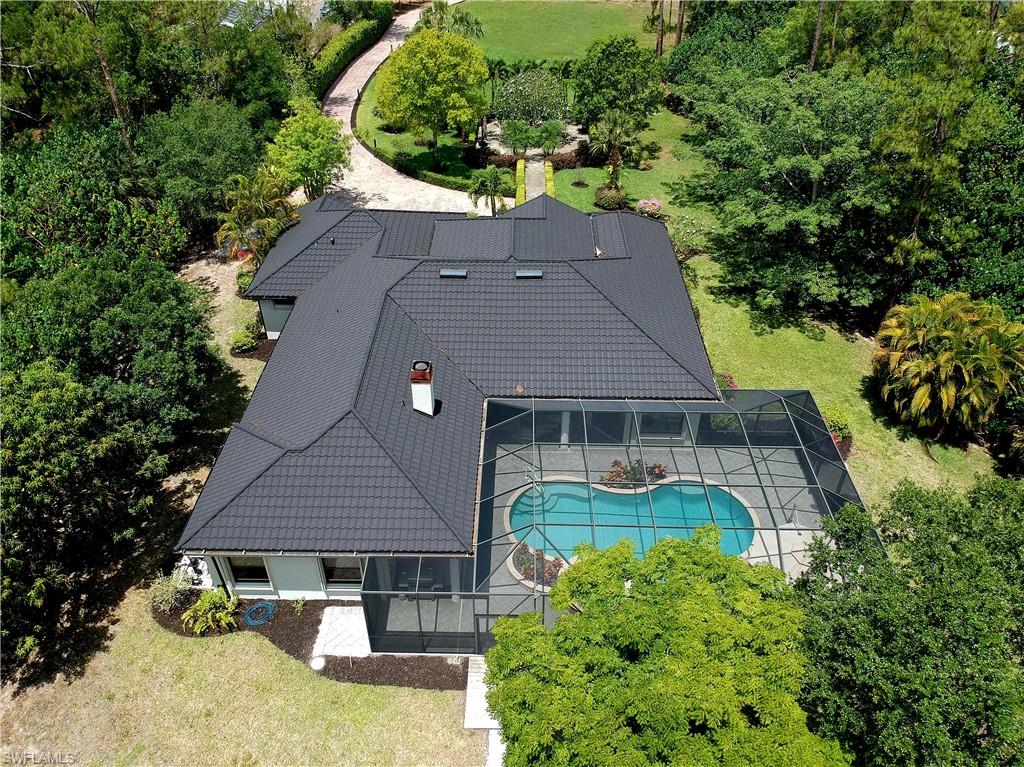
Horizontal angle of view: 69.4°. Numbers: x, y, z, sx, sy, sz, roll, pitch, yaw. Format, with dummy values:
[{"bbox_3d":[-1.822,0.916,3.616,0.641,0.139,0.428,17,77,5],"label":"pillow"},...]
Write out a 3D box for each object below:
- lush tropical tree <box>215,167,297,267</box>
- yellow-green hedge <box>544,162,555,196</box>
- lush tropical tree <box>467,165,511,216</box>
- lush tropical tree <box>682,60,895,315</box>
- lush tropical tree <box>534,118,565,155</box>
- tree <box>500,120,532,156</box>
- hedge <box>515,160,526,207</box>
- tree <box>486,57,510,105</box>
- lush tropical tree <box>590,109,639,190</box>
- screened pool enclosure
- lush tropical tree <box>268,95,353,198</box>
[{"bbox_3d":[-16.600,-11.450,48.100,5.000,5.100,5.000,1,38,1],"label":"lush tropical tree"},{"bbox_3d":[2.855,-15.300,56.367,0.620,0.660,7.400,1,38,1],"label":"yellow-green hedge"},{"bbox_3d":[-1.414,-12.004,46.768,2.800,3.500,2.800,1,39,1],"label":"lush tropical tree"},{"bbox_3d":[13.725,-9.279,37.275,9.300,11.300,9.300,1,39,1],"label":"lush tropical tree"},{"bbox_3d":[2.796,-18.196,55.041,2.250,2.650,2.250,1,39,1],"label":"lush tropical tree"},{"bbox_3d":[0.370,-19.950,60.300,2.600,3.000,2.600,1,38,1],"label":"tree"},{"bbox_3d":[0.601,-13.529,50.897,0.650,0.650,8.600,1,39,1],"label":"hedge"},{"bbox_3d":[-1.314,-25.955,63.524,2.200,3.950,2.200,1,39,1],"label":"tree"},{"bbox_3d":[7.470,-17.200,54.600,3.800,5.900,3.800,1,38,1],"label":"lush tropical tree"},{"bbox_3d":[3.919,4.373,27.954,17.100,4.410,10.340,1,38,1],"label":"screened pool enclosure"},{"bbox_3d":[-14.000,-16.050,51.800,5.800,7.700,5.800,1,38,1],"label":"lush tropical tree"}]

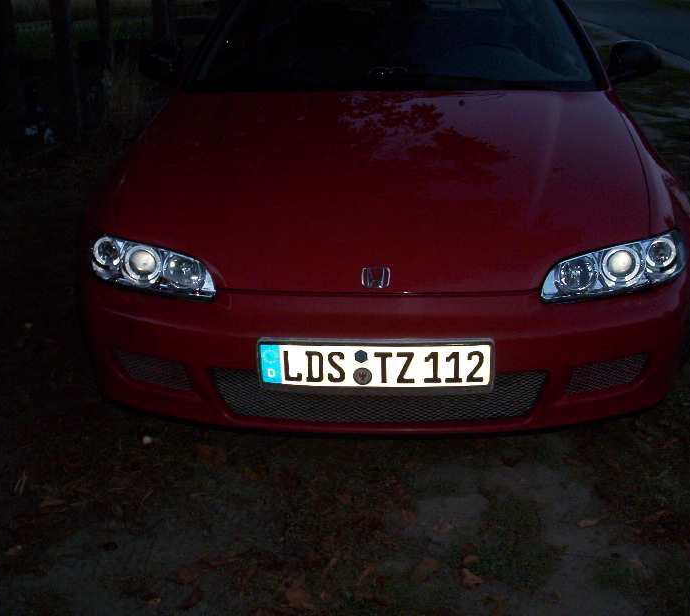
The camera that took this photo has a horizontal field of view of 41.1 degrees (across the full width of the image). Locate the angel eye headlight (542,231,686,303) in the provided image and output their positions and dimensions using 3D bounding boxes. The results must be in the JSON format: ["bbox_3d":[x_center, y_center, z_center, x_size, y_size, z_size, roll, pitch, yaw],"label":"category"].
[{"bbox_3d":[0.639,-0.105,2.166,0.385,0.125,0.280,0,22,5],"label":"angel eye headlight"}]

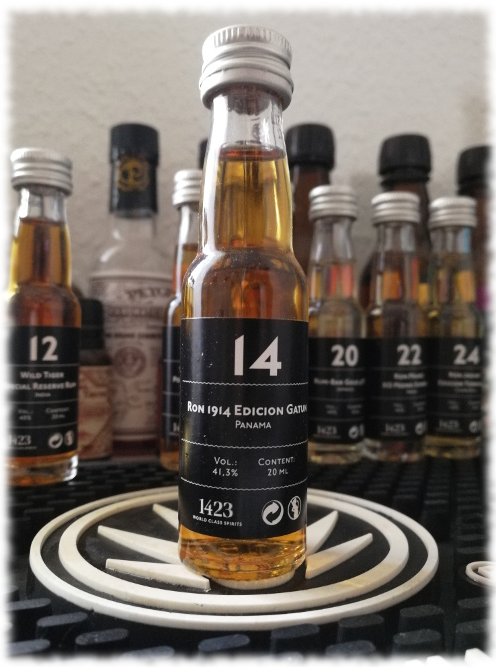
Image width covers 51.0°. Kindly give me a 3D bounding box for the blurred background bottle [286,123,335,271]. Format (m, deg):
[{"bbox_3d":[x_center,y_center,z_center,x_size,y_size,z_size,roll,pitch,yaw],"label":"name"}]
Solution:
[{"bbox_3d":[0.031,-0.021,0.264,0.051,0.162,0.051,0,-2,7],"label":"blurred background bottle"}]

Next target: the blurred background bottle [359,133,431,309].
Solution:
[{"bbox_3d":[0.083,-0.020,0.273,0.051,0.161,0.051,0,-2,17],"label":"blurred background bottle"}]

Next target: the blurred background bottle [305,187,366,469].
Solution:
[{"bbox_3d":[0.032,-0.003,0.200,0.025,0.102,0.025,1,-2,-9],"label":"blurred background bottle"}]

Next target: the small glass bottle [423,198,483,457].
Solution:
[{"bbox_3d":[0.084,-0.003,0.212,0.025,0.102,0.025,1,-2,-1],"label":"small glass bottle"}]

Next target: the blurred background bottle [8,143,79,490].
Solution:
[{"bbox_3d":[-0.067,-0.005,0.167,0.025,0.102,0.025,1,-2,-25],"label":"blurred background bottle"}]

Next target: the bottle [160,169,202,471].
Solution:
[{"bbox_3d":[-0.018,-0.005,0.185,0.025,0.102,0.025,1,-2,-13],"label":"bottle"}]

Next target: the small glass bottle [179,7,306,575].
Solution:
[{"bbox_3d":[-0.001,-0.007,0.105,0.025,0.102,0.025,1,-2,-8],"label":"small glass bottle"}]

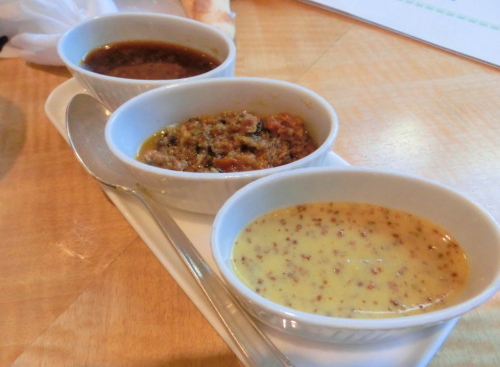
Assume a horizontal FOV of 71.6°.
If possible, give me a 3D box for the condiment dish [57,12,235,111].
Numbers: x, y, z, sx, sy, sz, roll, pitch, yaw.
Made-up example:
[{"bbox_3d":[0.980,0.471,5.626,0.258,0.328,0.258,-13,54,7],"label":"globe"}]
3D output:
[{"bbox_3d":[-0.065,-0.074,0.228,0.115,0.038,0.069,12,56,10],"label":"condiment dish"}]

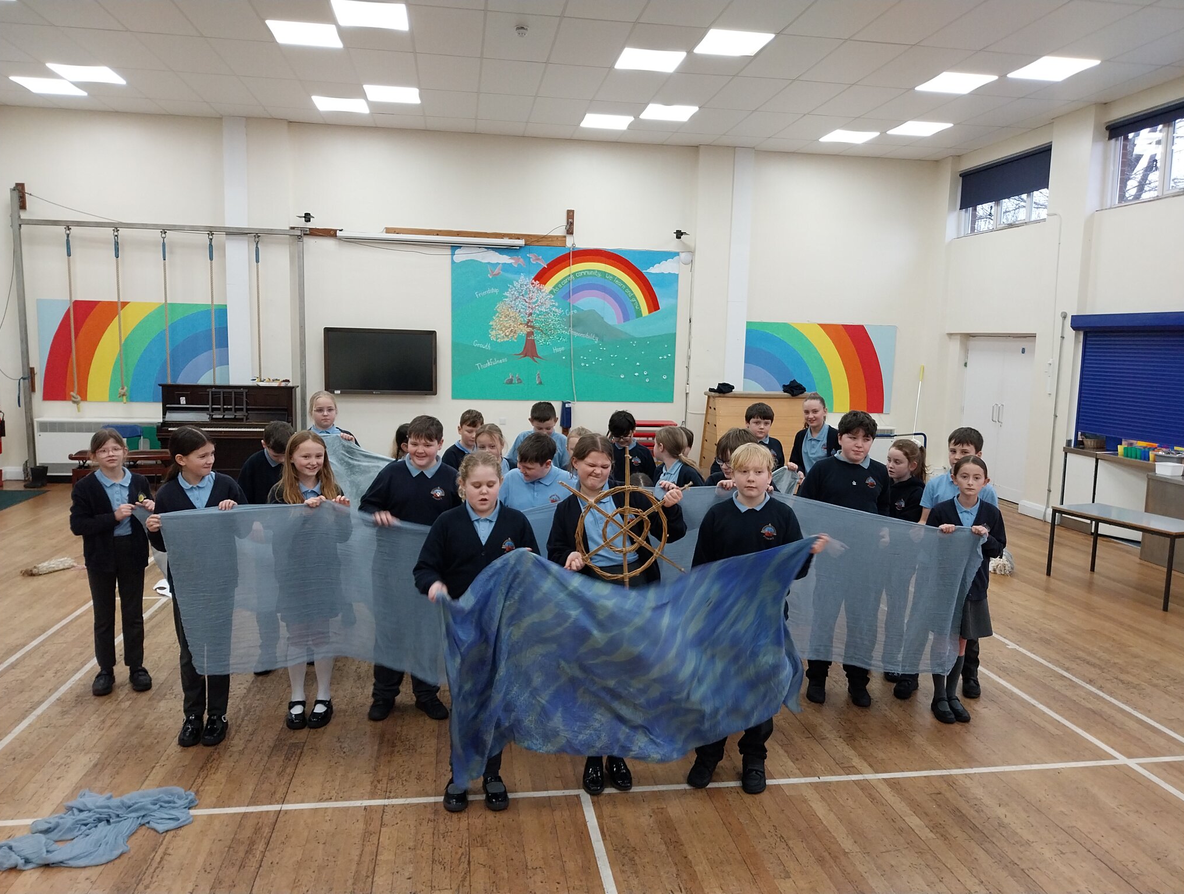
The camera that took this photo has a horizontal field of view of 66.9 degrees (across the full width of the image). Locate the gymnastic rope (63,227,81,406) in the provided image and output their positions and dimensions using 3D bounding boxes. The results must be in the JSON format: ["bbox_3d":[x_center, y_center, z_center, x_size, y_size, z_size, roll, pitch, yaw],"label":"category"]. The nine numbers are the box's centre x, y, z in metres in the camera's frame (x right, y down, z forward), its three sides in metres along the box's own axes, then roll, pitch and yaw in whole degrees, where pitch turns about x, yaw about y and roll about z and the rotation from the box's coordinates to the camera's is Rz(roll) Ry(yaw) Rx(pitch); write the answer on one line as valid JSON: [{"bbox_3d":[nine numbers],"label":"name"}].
[{"bbox_3d":[-6.073,-1.514,10.484,0.130,2.083,0.120,1,7,-9],"label":"gymnastic rope"}]

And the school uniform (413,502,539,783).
[{"bbox_3d":[-0.455,0.786,3.570,0.470,1.130,0.320,1,7,-6],"label":"school uniform"}]

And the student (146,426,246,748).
[{"bbox_3d":[-1.804,0.636,4.135,0.450,1.470,0.370,-1,7,-21],"label":"student"}]

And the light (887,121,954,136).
[{"bbox_3d":[3.809,-3.718,10.432,0.590,0.050,0.590,0,7,-9],"label":"light"}]

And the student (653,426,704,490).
[{"bbox_3d":[0.512,0.563,5.553,0.360,1.390,0.410,-5,10,-43],"label":"student"}]

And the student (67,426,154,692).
[{"bbox_3d":[-2.513,0.596,4.693,0.440,1.380,0.360,-3,8,-31],"label":"student"}]

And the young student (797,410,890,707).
[{"bbox_3d":[1.353,0.594,4.806,0.490,1.550,0.360,2,7,6],"label":"young student"}]

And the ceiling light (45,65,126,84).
[{"bbox_3d":[-5.081,-3.789,9.050,0.600,0.050,0.600,0,7,-9],"label":"ceiling light"}]

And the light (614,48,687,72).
[{"bbox_3d":[0.522,-3.509,8.110,0.600,0.050,0.600,1,7,-9],"label":"light"}]

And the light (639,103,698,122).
[{"bbox_3d":[0.847,-3.731,9.971,0.585,0.040,0.585,0,7,-9],"label":"light"}]

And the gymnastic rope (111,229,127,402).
[{"bbox_3d":[-5.615,-1.553,10.671,0.110,2.030,0.110,0,7,-9],"label":"gymnastic rope"}]

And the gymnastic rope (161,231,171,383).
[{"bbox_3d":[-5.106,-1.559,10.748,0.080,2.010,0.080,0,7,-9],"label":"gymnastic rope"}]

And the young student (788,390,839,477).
[{"bbox_3d":[1.572,0.382,6.360,0.420,1.520,0.300,4,7,17],"label":"young student"}]

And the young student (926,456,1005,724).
[{"bbox_3d":[1.923,0.725,4.665,0.420,1.370,0.340,2,7,4],"label":"young student"}]

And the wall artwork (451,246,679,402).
[{"bbox_3d":[-0.335,-1.577,11.677,2.950,1.966,0.040,0,7,-9],"label":"wall artwork"}]

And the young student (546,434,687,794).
[{"bbox_3d":[0.082,0.706,3.841,0.560,1.510,0.410,1,7,-6],"label":"young student"}]

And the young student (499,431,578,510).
[{"bbox_3d":[-0.287,0.594,4.667,0.420,1.400,0.300,1,7,-3],"label":"young student"}]

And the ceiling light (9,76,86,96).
[{"bbox_3d":[-5.766,-3.852,9.559,0.600,0.050,0.600,1,7,-9],"label":"ceiling light"}]

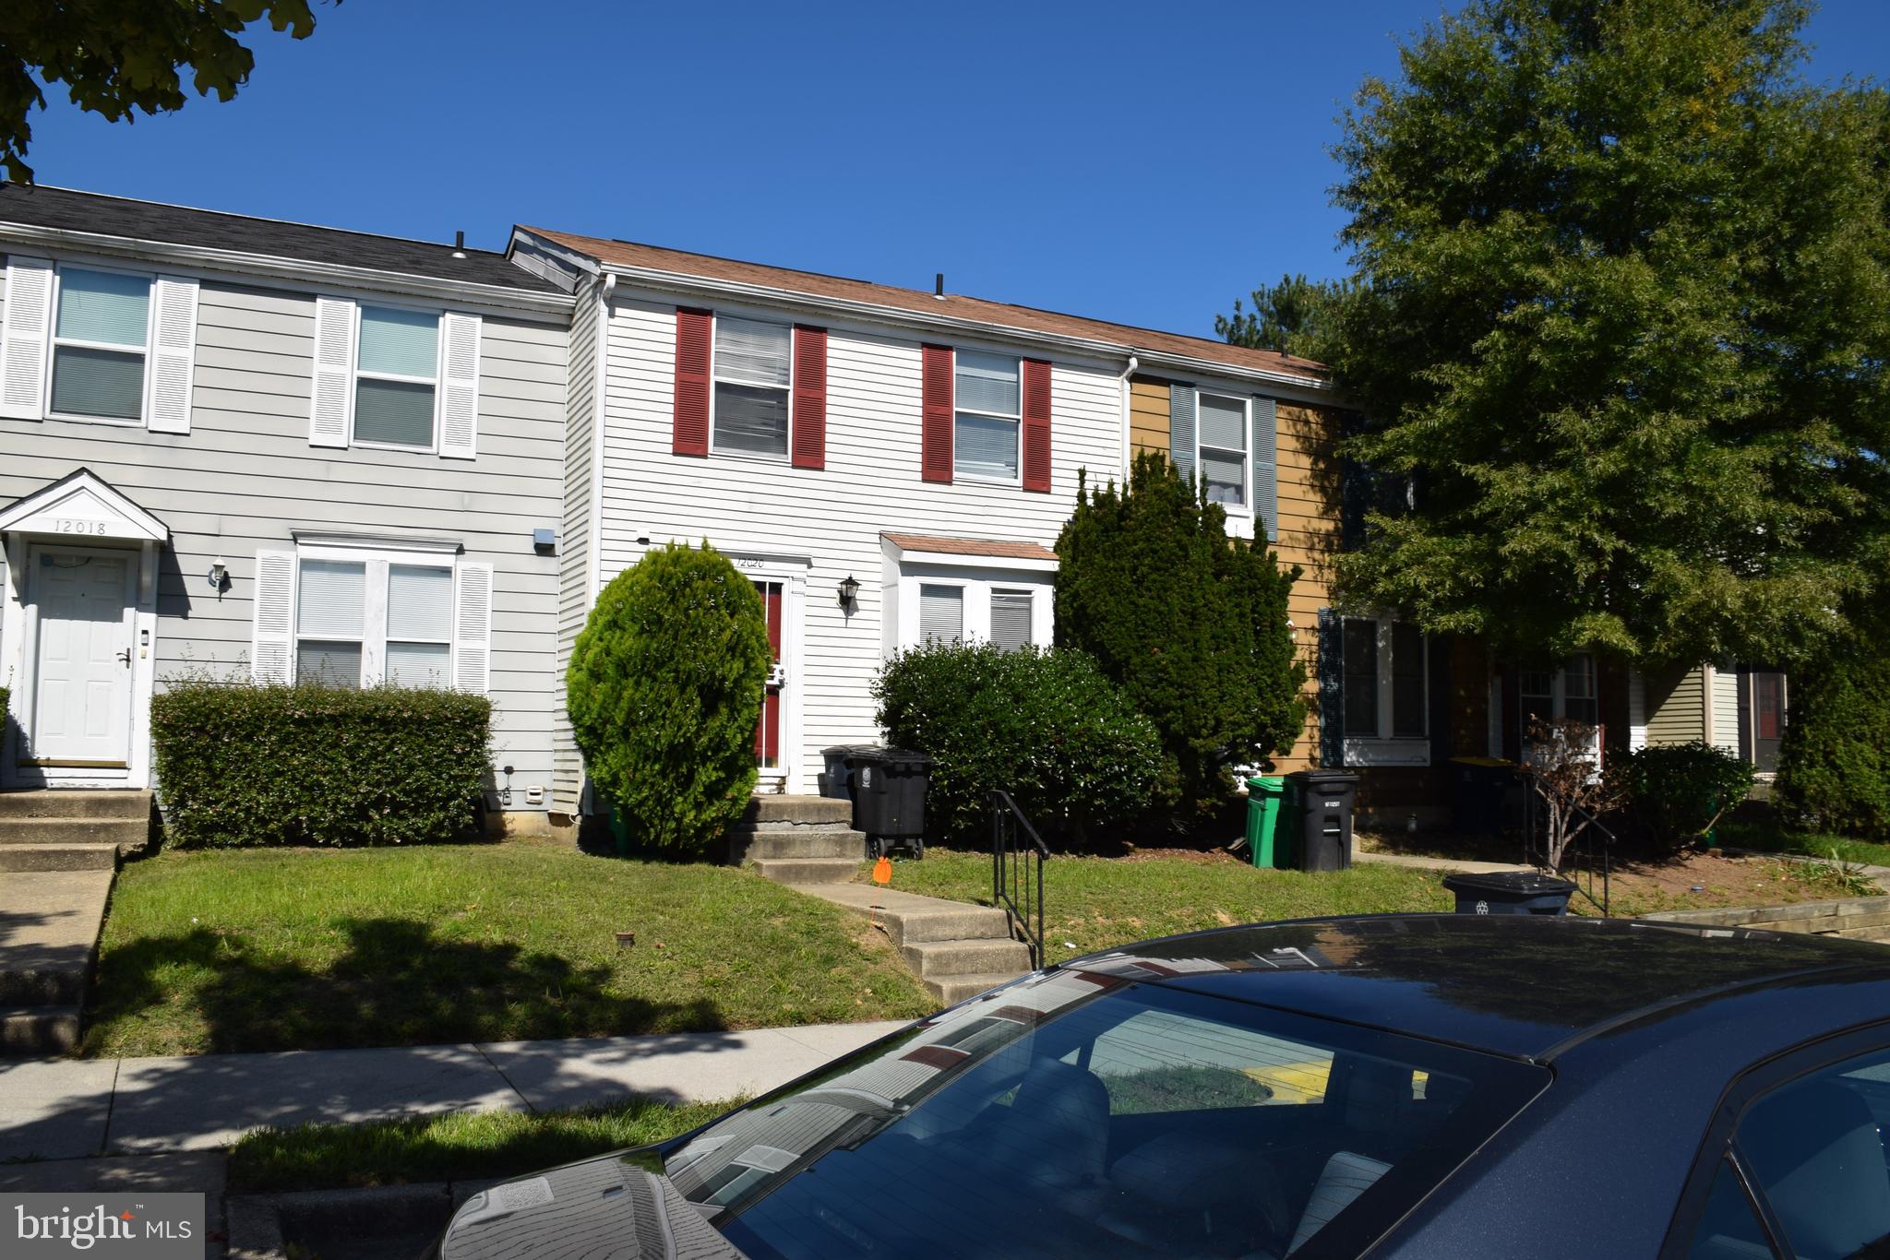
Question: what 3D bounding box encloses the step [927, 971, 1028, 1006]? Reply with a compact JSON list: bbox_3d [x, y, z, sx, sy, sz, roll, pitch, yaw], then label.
[{"bbox_3d":[0.296,2.369,9.276,0.850,0.170,0.370,3,-6,-25],"label":"step"}]

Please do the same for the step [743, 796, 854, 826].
[{"bbox_3d":[-1.618,1.769,13.734,1.230,0.250,0.850,3,-6,-25],"label":"step"}]

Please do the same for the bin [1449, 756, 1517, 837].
[{"bbox_3d":[6.802,2.077,17.948,0.610,1.030,0.690,3,-6,-27],"label":"bin"}]

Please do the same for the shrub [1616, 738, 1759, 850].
[{"bbox_3d":[9.063,2.043,17.363,1.500,1.320,1.400,3,-6,-25],"label":"shrub"}]

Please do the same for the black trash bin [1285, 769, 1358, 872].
[{"bbox_3d":[4.067,1.996,15.250,0.620,1.060,0.700,2,-6,-14],"label":"black trash bin"}]

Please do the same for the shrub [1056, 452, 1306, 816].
[{"bbox_3d":[2.521,0.263,15.067,2.600,4.100,2.300,3,-6,-25],"label":"shrub"}]

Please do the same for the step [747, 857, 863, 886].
[{"bbox_3d":[-1.278,2.211,12.901,0.890,0.200,0.330,3,-6,-25],"label":"step"}]

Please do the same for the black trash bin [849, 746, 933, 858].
[{"bbox_3d":[-0.527,1.644,13.850,0.640,1.070,0.700,4,-6,-33],"label":"black trash bin"}]

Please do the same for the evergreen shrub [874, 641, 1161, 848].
[{"bbox_3d":[0.851,1.204,14.462,3.000,2.100,1.700,3,-6,-25],"label":"evergreen shrub"}]

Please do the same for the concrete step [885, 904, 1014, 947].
[{"bbox_3d":[0.035,2.220,10.637,0.870,0.220,0.330,3,-6,-25],"label":"concrete step"}]

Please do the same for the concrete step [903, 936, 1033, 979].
[{"bbox_3d":[0.143,2.235,9.616,0.850,0.170,0.380,3,-6,-25],"label":"concrete step"}]

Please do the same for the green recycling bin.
[{"bbox_3d":[3.618,2.092,15.400,0.500,0.980,0.580,1,-6,-10],"label":"green recycling bin"}]

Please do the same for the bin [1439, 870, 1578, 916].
[{"bbox_3d":[3.706,2.173,9.300,0.560,1.050,0.650,4,-7,-33],"label":"bin"}]

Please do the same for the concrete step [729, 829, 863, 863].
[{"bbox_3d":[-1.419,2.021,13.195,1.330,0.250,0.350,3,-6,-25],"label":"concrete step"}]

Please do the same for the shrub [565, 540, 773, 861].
[{"bbox_3d":[-2.436,0.619,12.675,1.750,2.750,1.700,3,-6,-25],"label":"shrub"}]

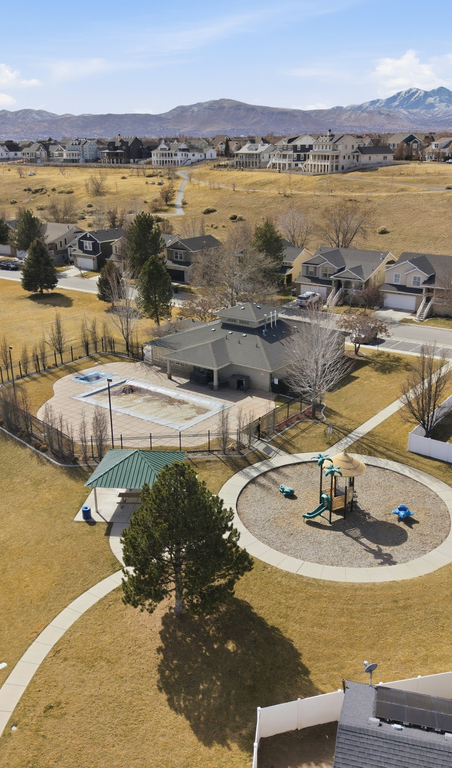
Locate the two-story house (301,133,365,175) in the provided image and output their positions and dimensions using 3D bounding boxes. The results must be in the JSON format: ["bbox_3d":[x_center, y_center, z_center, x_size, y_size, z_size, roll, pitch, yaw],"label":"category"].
[{"bbox_3d":[34.238,-71.603,222.000,13.000,11.900,11.000,-10,21,-27],"label":"two-story house"}]

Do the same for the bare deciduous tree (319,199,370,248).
[{"bbox_3d":[25.388,-34.106,152.119,11.130,10.950,11.130,0,20,0],"label":"bare deciduous tree"}]

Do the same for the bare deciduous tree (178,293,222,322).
[{"bbox_3d":[-3.644,-10.553,101.469,6.286,4.842,6.286,0,20,0],"label":"bare deciduous tree"}]

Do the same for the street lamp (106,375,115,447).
[{"bbox_3d":[-10.001,2.828,62.667,0.450,6.787,0.600,3,20,10],"label":"street lamp"}]

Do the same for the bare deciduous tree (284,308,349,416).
[{"bbox_3d":[8.783,-1.806,68.305,6.332,10.978,6.332,2,20,7],"label":"bare deciduous tree"}]

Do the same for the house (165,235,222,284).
[{"bbox_3d":[-6.520,-25.583,143.484,7.500,8.200,11.500,13,23,33],"label":"house"}]

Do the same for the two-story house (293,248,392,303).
[{"bbox_3d":[19.846,-17.827,115.763,12.500,7.600,12.300,13,23,36],"label":"two-story house"}]

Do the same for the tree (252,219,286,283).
[{"bbox_3d":[8.001,-23.758,129.326,6.180,12.520,6.180,0,20,0],"label":"tree"}]

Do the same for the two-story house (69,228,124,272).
[{"bbox_3d":[-26.460,-28.523,147.874,11.200,7.500,11.800,14,25,36],"label":"two-story house"}]

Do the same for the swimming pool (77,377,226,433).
[{"bbox_3d":[-7.825,2.232,75.323,15.000,0.800,8.200,14,24,34],"label":"swimming pool"}]

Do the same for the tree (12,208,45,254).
[{"bbox_3d":[-41.178,-30.713,148.221,6.792,11.369,6.792,0,20,0],"label":"tree"}]

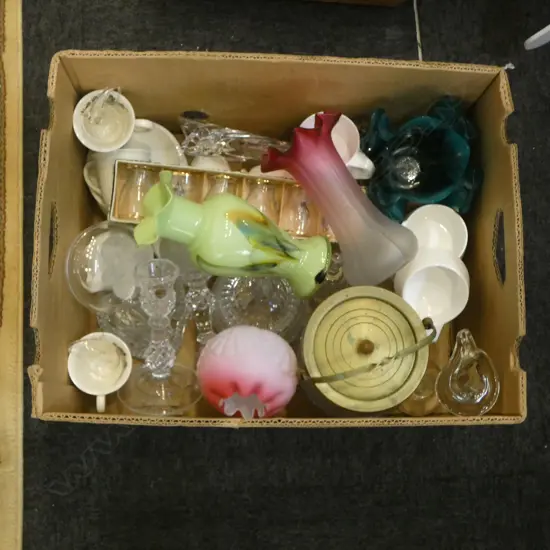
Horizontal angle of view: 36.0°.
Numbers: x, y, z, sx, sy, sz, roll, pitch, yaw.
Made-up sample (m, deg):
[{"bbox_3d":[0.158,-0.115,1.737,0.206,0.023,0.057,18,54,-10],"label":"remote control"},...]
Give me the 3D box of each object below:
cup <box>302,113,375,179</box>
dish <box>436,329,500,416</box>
[{"bbox_3d":[0.075,-0.158,1.108,0.096,0.068,0.077,37,79,3],"label":"cup"},{"bbox_3d":[0.241,0.128,1.087,0.080,0.050,0.110,3,79,-3],"label":"dish"}]

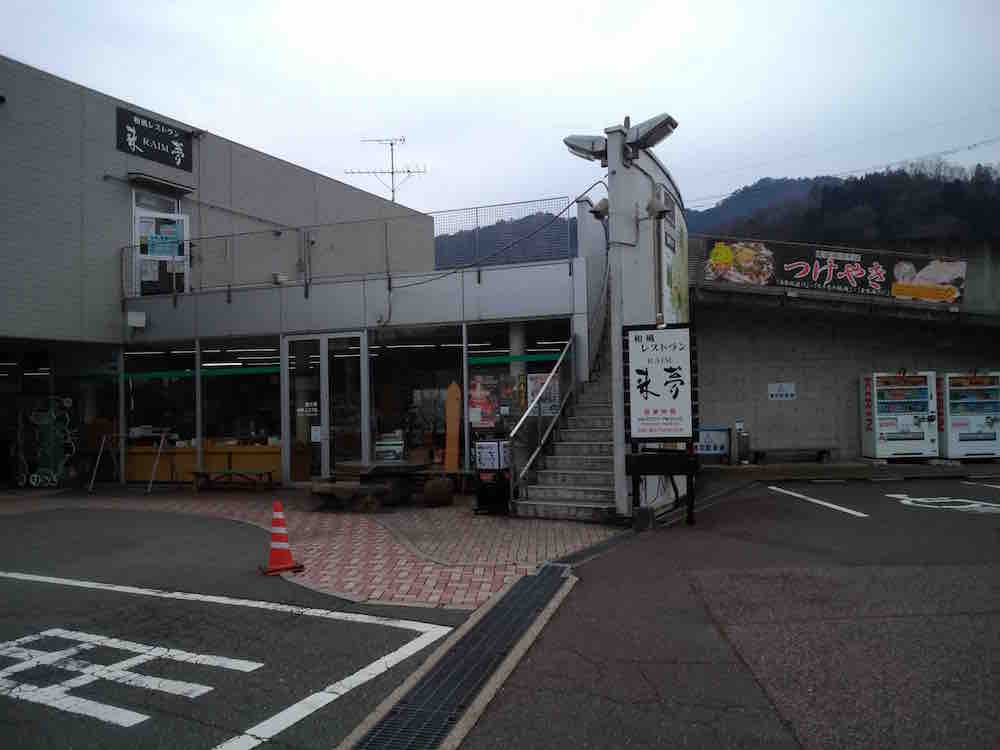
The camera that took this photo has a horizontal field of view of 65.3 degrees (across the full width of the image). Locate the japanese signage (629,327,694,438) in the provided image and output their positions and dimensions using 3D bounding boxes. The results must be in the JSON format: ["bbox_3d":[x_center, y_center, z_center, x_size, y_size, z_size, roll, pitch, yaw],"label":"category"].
[{"bbox_3d":[2.010,0.094,9.750,0.800,1.400,0.090,-2,-1,22],"label":"japanese signage"}]

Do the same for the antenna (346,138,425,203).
[{"bbox_3d":[-4.116,-7.303,28.471,3.000,2.750,1.400,-1,-1,0],"label":"antenna"}]

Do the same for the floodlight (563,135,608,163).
[{"bbox_3d":[1.153,-3.020,10.400,0.640,0.200,0.280,19,6,21],"label":"floodlight"}]

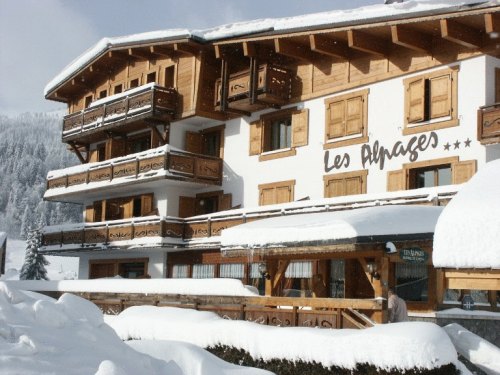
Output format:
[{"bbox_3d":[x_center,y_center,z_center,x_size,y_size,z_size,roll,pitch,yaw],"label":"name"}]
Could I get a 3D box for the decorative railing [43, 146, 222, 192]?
[{"bbox_3d":[-5.286,-0.308,34.915,2.618,0.991,10.210,8,-10,-38],"label":"decorative railing"}]

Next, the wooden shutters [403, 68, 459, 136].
[{"bbox_3d":[5.321,-2.550,23.992,0.150,1.680,2.050,8,-10,-38],"label":"wooden shutters"}]

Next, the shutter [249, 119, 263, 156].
[{"bbox_3d":[0.172,-1.867,30.350,0.060,1.337,0.729,8,-10,-38],"label":"shutter"}]

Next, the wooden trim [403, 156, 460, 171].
[{"bbox_3d":[5.255,-0.702,23.721,0.100,0.190,2.066,8,-10,-38],"label":"wooden trim"}]

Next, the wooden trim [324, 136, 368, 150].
[{"bbox_3d":[3.115,-1.466,26.562,0.100,0.200,2.066,8,-10,-38],"label":"wooden trim"}]

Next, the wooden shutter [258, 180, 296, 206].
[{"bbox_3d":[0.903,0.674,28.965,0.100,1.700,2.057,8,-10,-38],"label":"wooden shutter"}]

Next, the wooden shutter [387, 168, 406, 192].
[{"bbox_3d":[4.425,0.179,24.608,0.060,1.400,0.720,8,-10,-38],"label":"wooden shutter"}]

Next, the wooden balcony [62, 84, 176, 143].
[{"bbox_3d":[-5.838,-2.934,35.091,1.159,1.262,7.817,8,-10,-38],"label":"wooden balcony"}]

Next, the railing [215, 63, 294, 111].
[{"bbox_3d":[0.083,-3.594,29.934,1.141,1.103,2.992,8,-10,-38],"label":"railing"}]

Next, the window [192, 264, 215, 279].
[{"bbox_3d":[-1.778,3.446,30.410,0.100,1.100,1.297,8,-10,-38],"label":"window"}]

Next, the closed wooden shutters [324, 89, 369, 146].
[{"bbox_3d":[3.145,-2.241,26.699,0.120,1.660,2.050,8,-10,-38],"label":"closed wooden shutters"}]

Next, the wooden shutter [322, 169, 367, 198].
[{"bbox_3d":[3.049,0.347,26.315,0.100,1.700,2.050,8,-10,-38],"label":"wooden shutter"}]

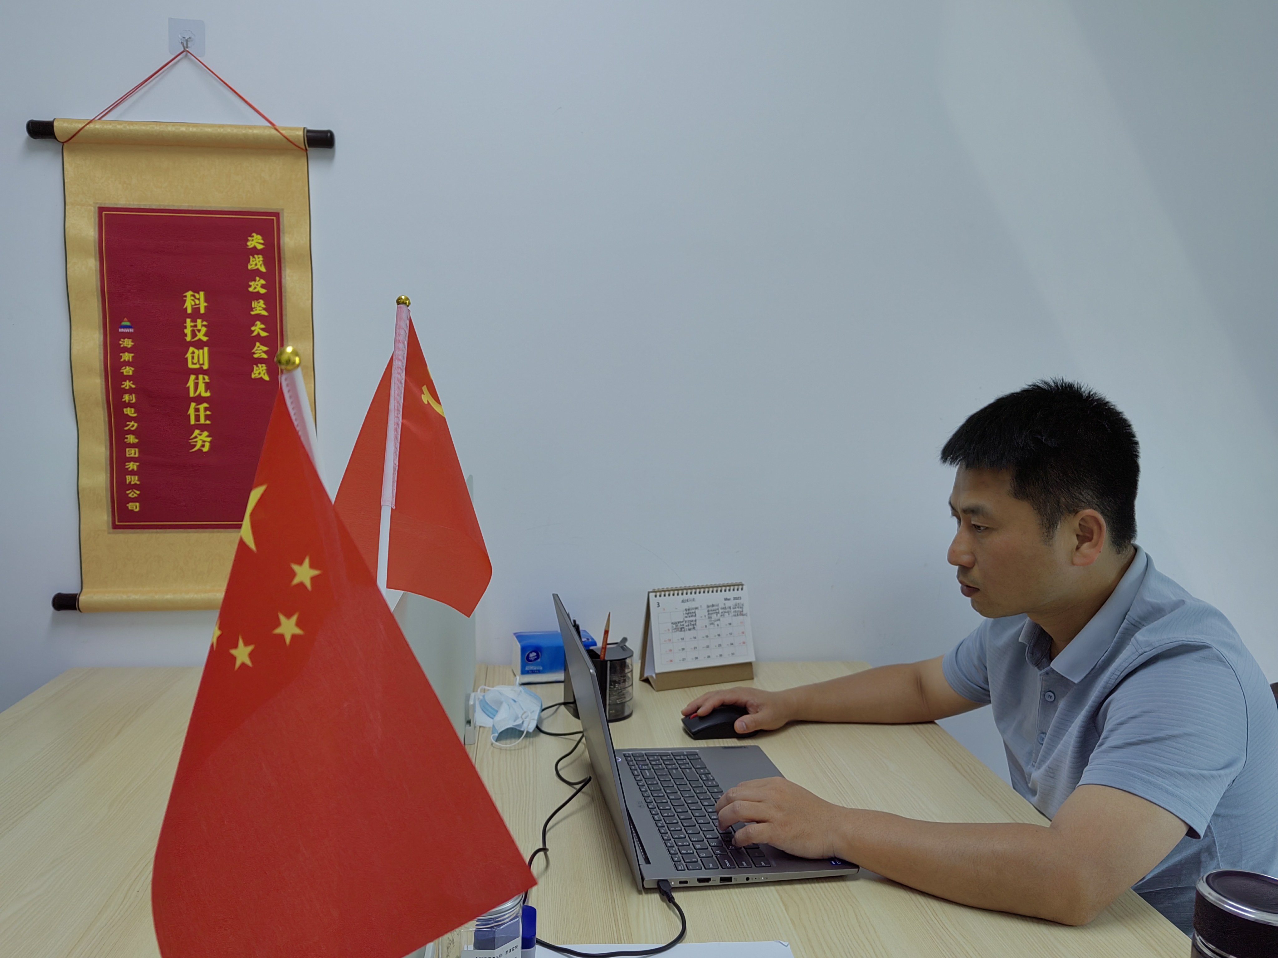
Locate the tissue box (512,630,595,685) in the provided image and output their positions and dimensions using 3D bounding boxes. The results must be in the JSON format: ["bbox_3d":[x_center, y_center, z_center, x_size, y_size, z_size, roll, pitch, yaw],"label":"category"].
[{"bbox_3d":[-0.150,0.318,1.788,0.137,0.067,0.095,0,6,-14],"label":"tissue box"}]

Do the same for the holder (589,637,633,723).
[{"bbox_3d":[-0.063,0.317,1.608,0.107,0.110,0.104,0,6,-7],"label":"holder"}]

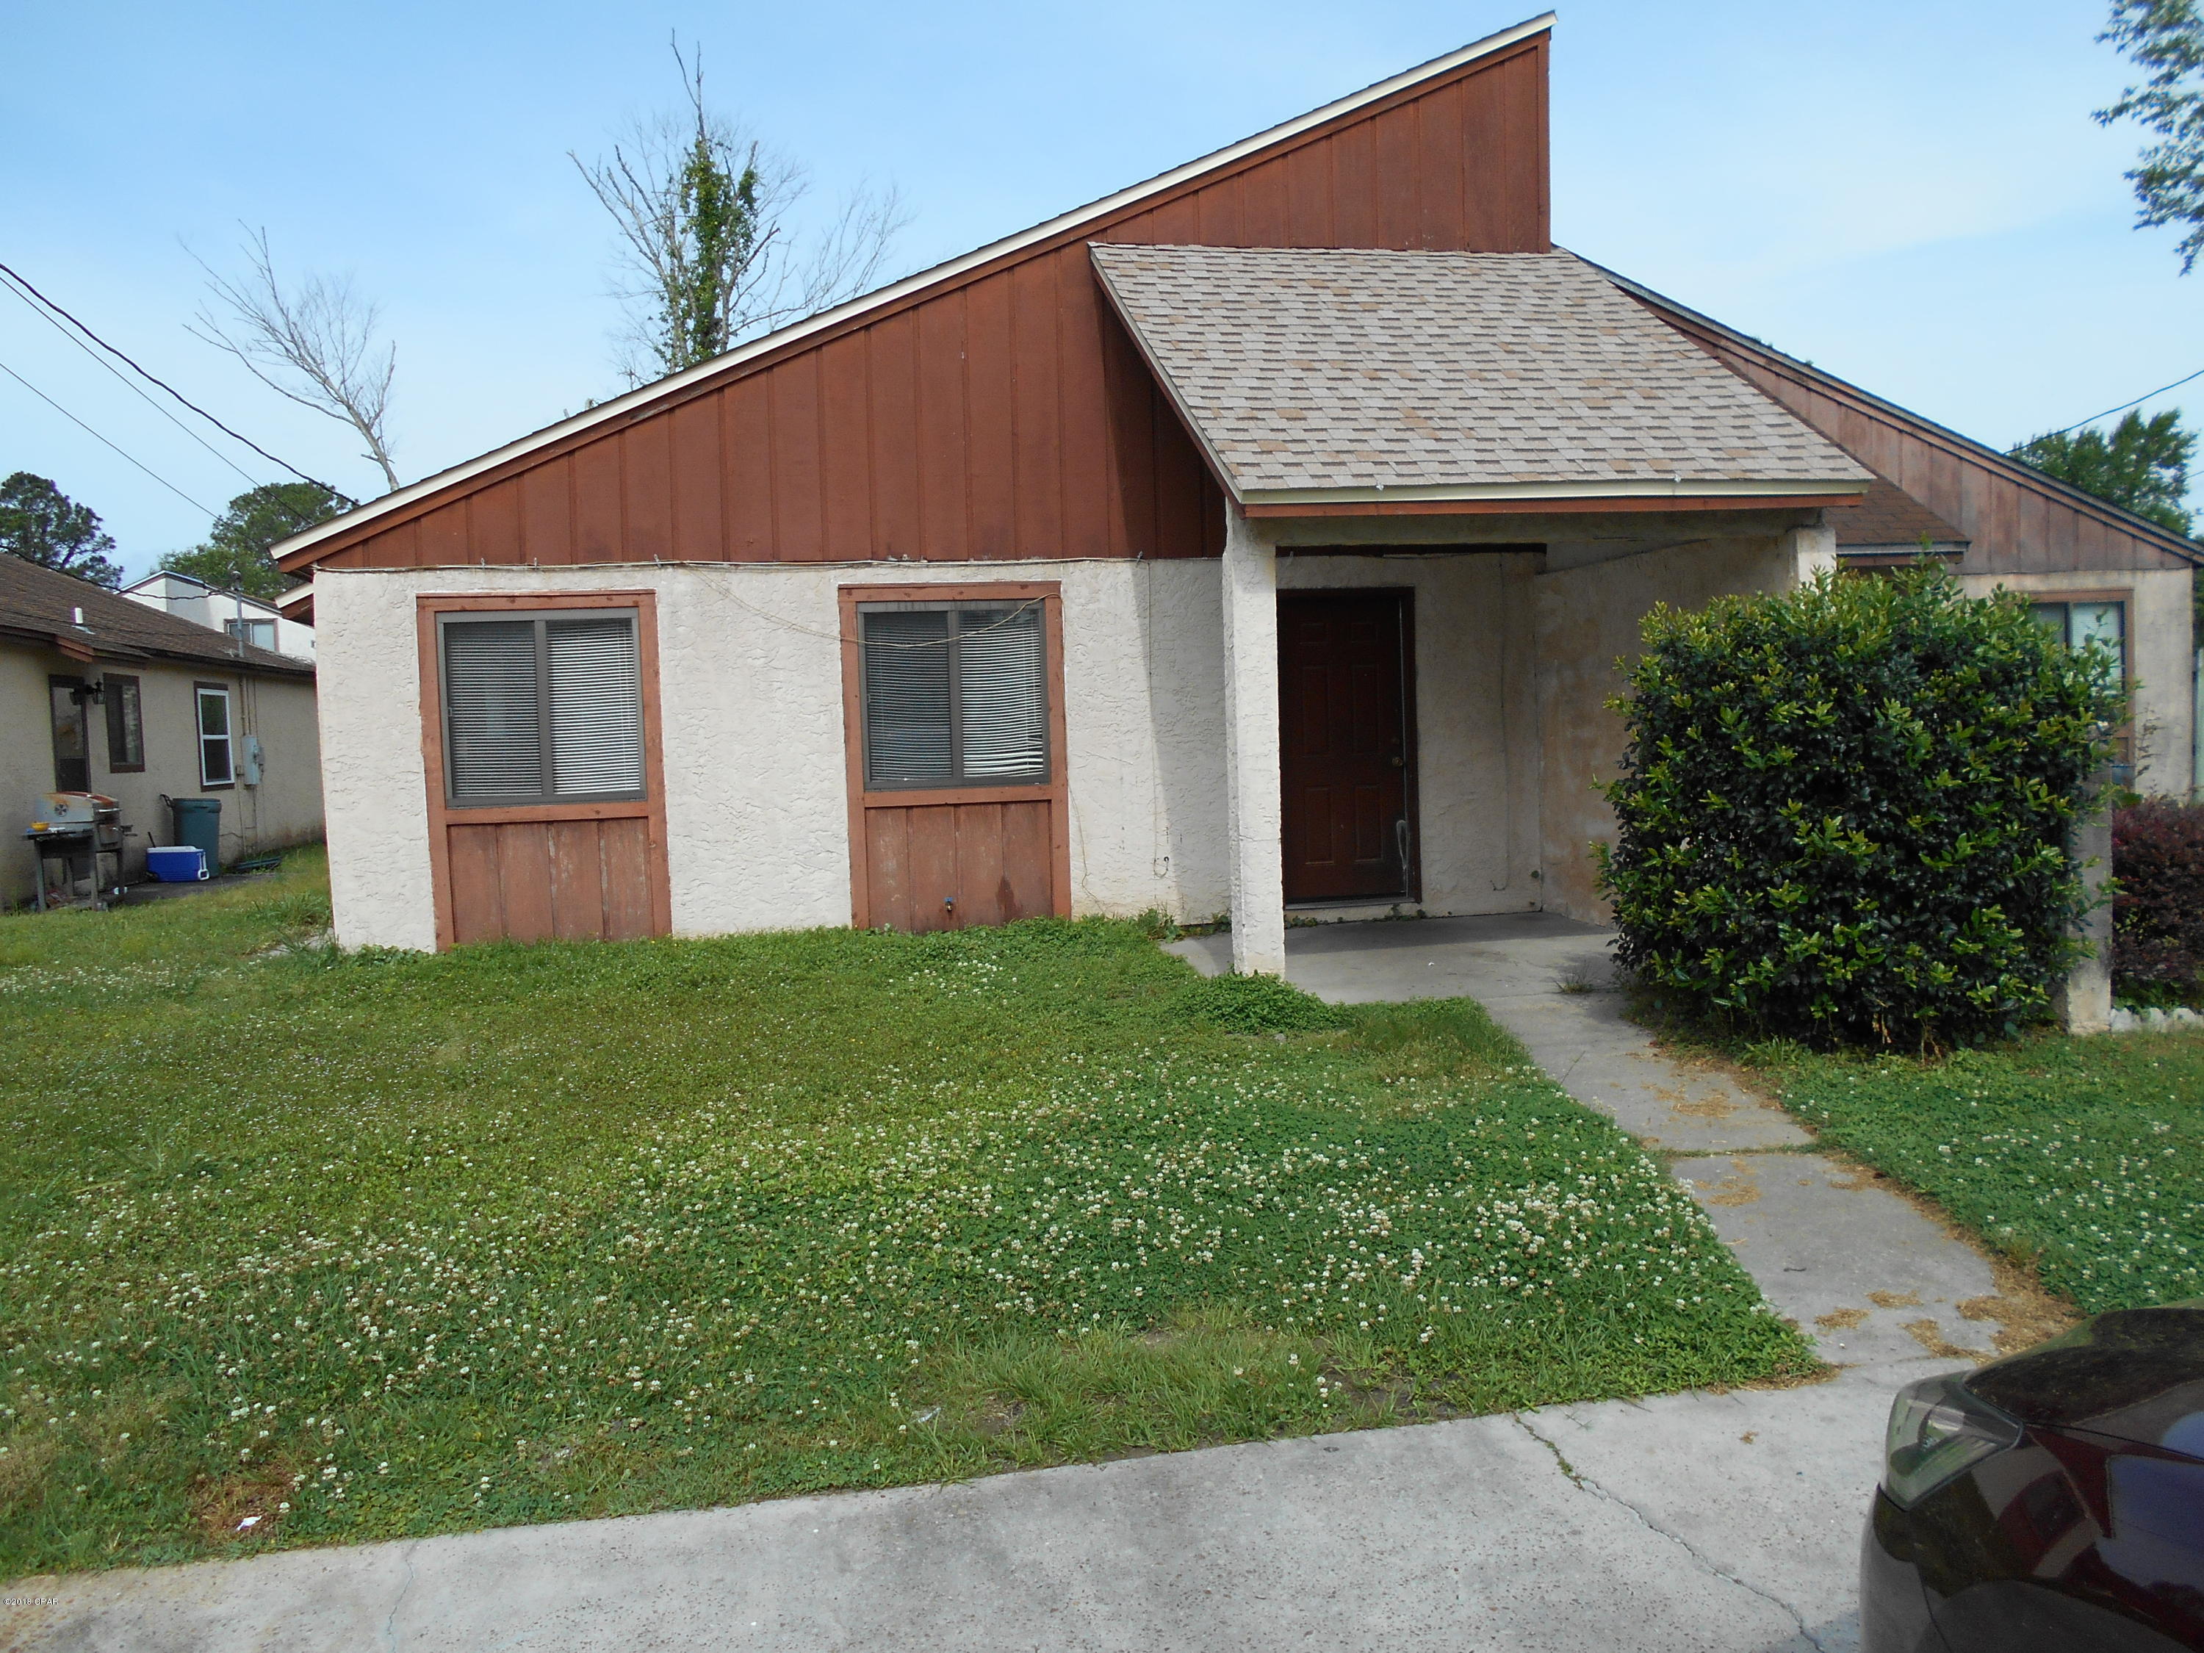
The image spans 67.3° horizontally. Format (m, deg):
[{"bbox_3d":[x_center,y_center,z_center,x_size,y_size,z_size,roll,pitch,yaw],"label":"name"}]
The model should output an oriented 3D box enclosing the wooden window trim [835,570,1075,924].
[{"bbox_3d":[-0.933,-0.451,10.694,1.422,2.211,0.090,-2,3,-10],"label":"wooden window trim"}]

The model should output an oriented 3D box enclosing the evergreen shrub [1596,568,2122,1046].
[{"bbox_3d":[3.044,-0.066,6.843,1.800,1.860,1.850,-2,3,-10],"label":"evergreen shrub"}]

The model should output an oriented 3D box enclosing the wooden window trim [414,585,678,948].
[{"bbox_3d":[-3.428,-0.333,10.240,1.396,2.206,0.090,-2,3,-10],"label":"wooden window trim"}]

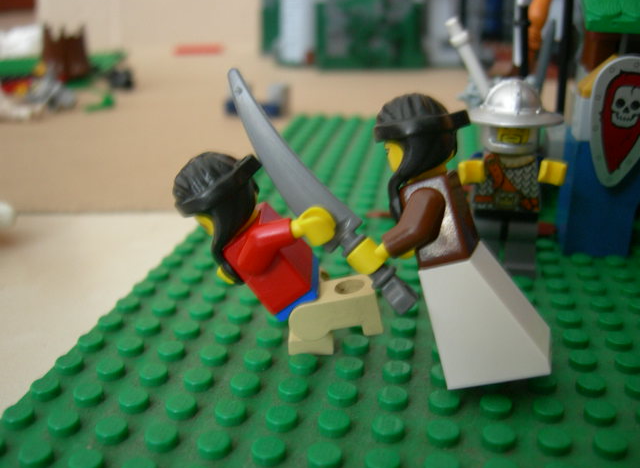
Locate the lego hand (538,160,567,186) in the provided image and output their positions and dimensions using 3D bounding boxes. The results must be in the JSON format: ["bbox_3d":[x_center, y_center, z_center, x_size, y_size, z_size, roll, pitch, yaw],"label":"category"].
[{"bbox_3d":[0.048,-0.013,0.137,0.006,0.005,0.007,10,1,7],"label":"lego hand"}]

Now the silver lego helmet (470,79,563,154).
[{"bbox_3d":[0.042,-0.025,0.142,0.021,0.015,0.021,2,20,8],"label":"silver lego helmet"}]

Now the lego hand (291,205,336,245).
[{"bbox_3d":[-0.001,-0.001,0.101,0.007,0.005,0.006,-10,39,13],"label":"lego hand"}]

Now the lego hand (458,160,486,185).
[{"bbox_3d":[0.032,-0.013,0.140,0.006,0.005,0.007,-10,-2,12],"label":"lego hand"}]

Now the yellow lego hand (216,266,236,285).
[{"bbox_3d":[-0.016,0.007,0.121,0.007,0.005,0.006,-28,18,16],"label":"yellow lego hand"}]

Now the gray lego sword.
[{"bbox_3d":[-0.001,-0.005,0.103,0.008,0.048,0.004,-34,20,11],"label":"gray lego sword"}]

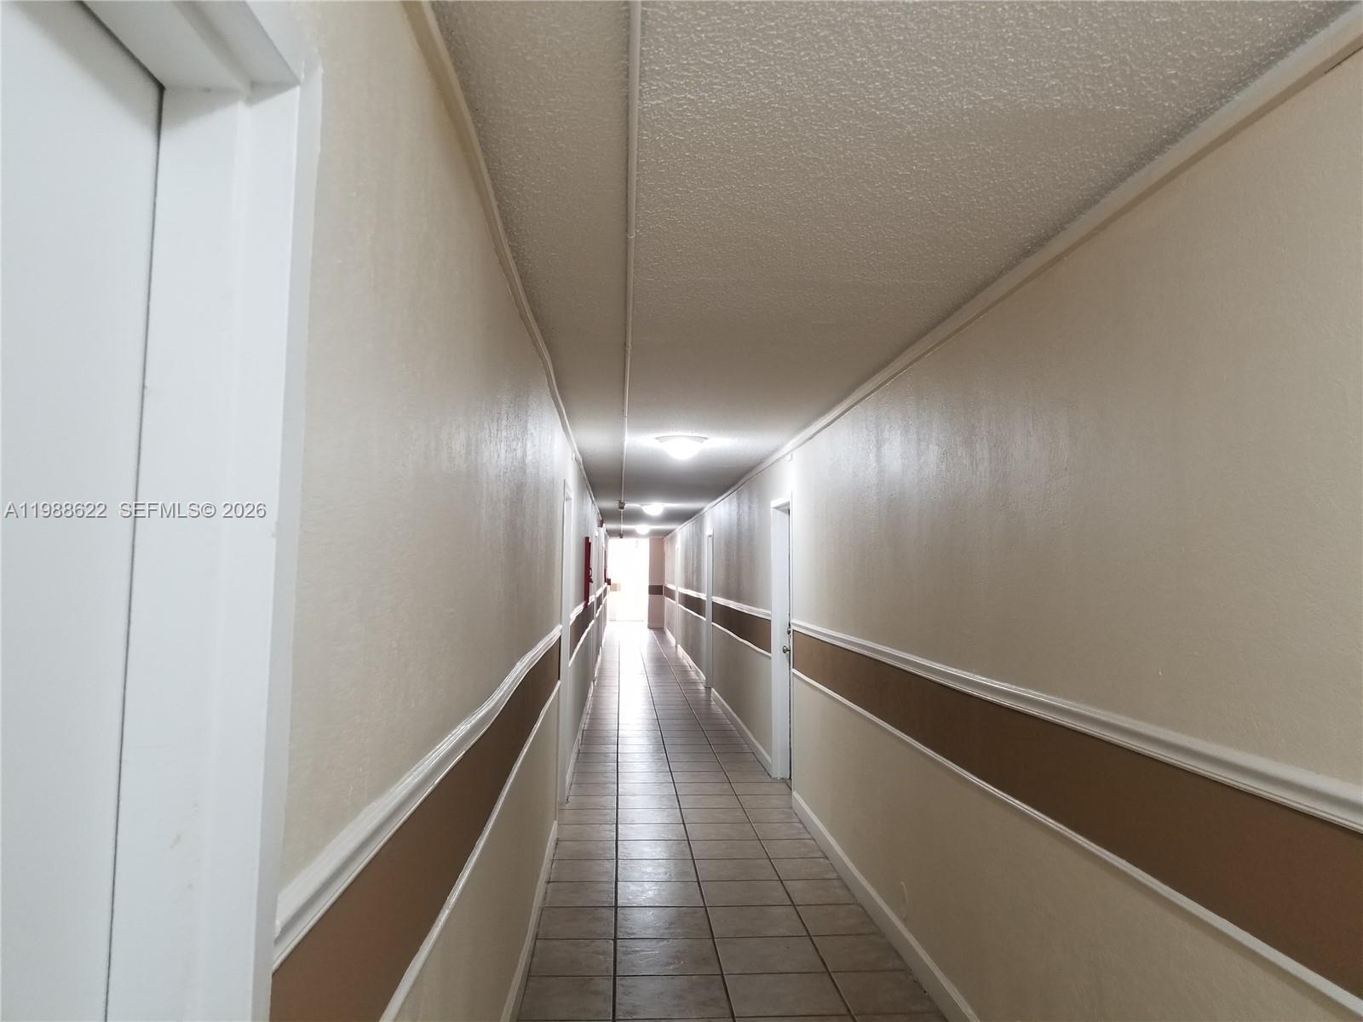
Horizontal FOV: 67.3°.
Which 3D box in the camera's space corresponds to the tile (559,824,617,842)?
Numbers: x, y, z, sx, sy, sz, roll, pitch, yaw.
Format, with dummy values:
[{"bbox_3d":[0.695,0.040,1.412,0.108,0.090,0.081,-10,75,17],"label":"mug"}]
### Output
[{"bbox_3d":[-0.576,1.910,6.069,0.383,0.010,0.390,1,-3,-3],"label":"tile"}]

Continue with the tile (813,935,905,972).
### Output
[{"bbox_3d":[0.716,1.812,4.181,0.304,0.010,0.394,1,-3,-3],"label":"tile"}]

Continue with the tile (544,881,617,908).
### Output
[{"bbox_3d":[-0.479,1.842,4.892,0.331,0.010,0.390,1,-3,-3],"label":"tile"}]

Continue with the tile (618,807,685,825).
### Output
[{"bbox_3d":[-0.196,1.909,6.388,0.400,0.010,0.382,1,-3,-3],"label":"tile"}]

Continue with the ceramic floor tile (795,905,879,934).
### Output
[{"bbox_3d":[0.697,1.831,4.568,0.304,0.010,0.390,1,-3,-3],"label":"ceramic floor tile"}]

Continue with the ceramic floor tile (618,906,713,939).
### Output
[{"bbox_3d":[-0.080,1.792,4.447,0.400,0.010,0.382,1,-3,-3],"label":"ceramic floor tile"}]

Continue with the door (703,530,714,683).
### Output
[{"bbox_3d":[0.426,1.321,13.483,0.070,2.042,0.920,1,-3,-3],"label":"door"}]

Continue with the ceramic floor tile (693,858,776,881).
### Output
[{"bbox_3d":[0.281,1.844,5.247,0.400,0.010,0.382,1,-3,-3],"label":"ceramic floor tile"}]

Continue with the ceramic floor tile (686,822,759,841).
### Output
[{"bbox_3d":[0.240,1.919,6.117,0.408,0.010,0.390,1,-3,-3],"label":"ceramic floor tile"}]

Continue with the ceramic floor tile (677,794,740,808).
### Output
[{"bbox_3d":[0.193,1.964,6.903,0.408,0.010,0.390,1,-3,-3],"label":"ceramic floor tile"}]

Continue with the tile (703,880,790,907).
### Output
[{"bbox_3d":[0.304,1.820,4.859,0.400,0.010,0.382,1,-3,-3],"label":"tile"}]

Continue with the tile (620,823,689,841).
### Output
[{"bbox_3d":[-0.174,1.914,6.093,0.408,0.010,0.390,1,-3,-3],"label":"tile"}]

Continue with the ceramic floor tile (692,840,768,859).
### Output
[{"bbox_3d":[0.264,1.896,5.724,0.408,0.010,0.390,1,-3,-3],"label":"ceramic floor tile"}]

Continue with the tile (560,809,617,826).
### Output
[{"bbox_3d":[-0.603,1.933,6.462,0.391,0.010,0.390,1,-3,-3],"label":"tile"}]

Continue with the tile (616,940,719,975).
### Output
[{"bbox_3d":[-0.057,1.769,4.058,0.400,0.010,0.382,1,-3,-3],"label":"tile"}]

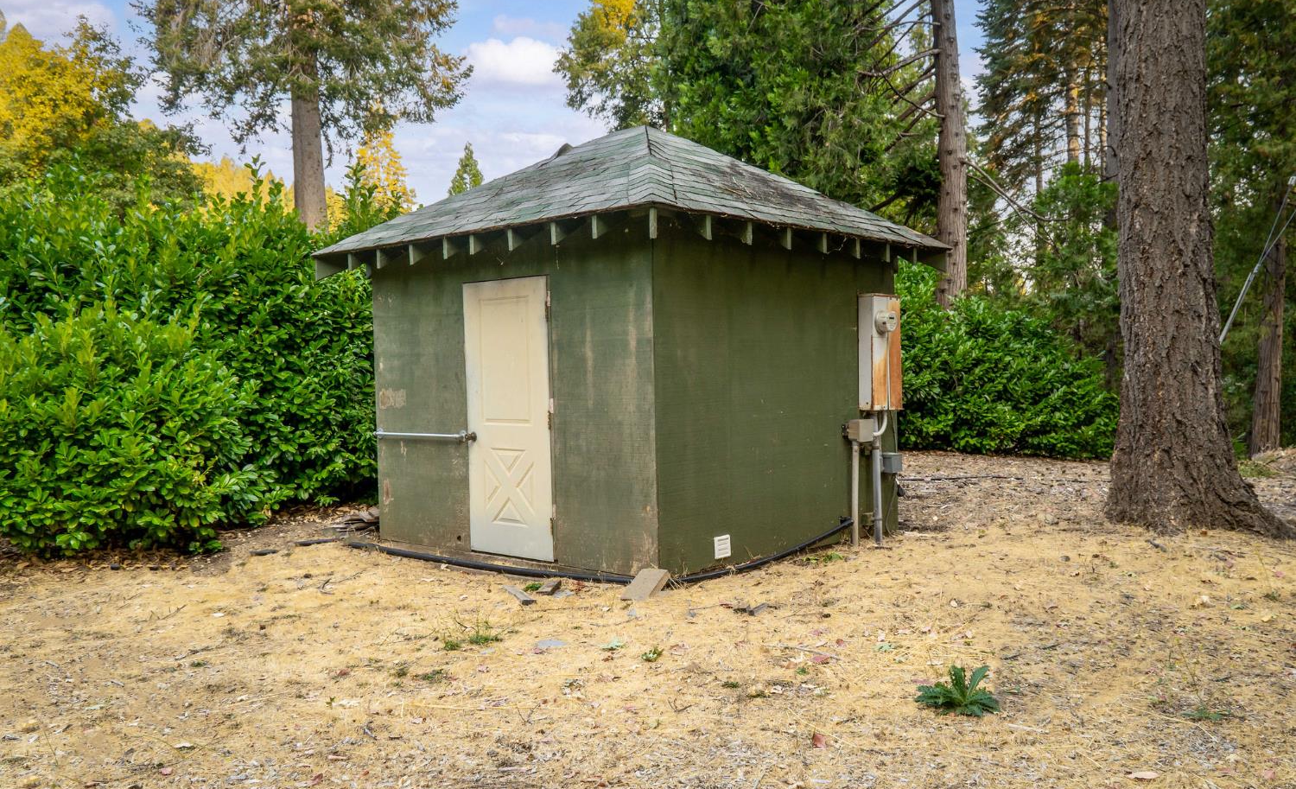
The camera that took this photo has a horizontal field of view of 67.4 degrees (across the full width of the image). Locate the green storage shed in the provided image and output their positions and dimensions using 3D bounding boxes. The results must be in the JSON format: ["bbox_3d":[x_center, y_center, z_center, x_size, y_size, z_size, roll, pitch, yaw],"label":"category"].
[{"bbox_3d":[-0.030,-0.581,8.512,3.800,3.540,4.110,0,2,41],"label":"green storage shed"}]

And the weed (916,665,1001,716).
[{"bbox_3d":[1.235,1.173,3.860,0.340,0.155,0.300,-1,1,18],"label":"weed"}]

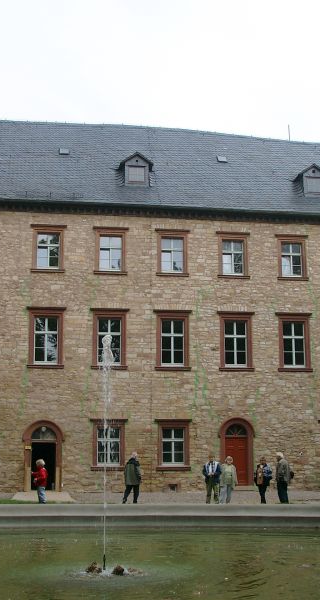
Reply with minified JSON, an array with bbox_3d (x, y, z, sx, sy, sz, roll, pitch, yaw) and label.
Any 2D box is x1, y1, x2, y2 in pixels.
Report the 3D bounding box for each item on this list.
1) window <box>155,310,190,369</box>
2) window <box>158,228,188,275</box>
[{"bbox_3d":[0.552,1.710,32.970,1.593,2.551,0.300,2,-12,-8],"label":"window"},{"bbox_3d":[0.554,-2.013,33.723,1.478,2.081,0.300,2,-12,-8],"label":"window"}]

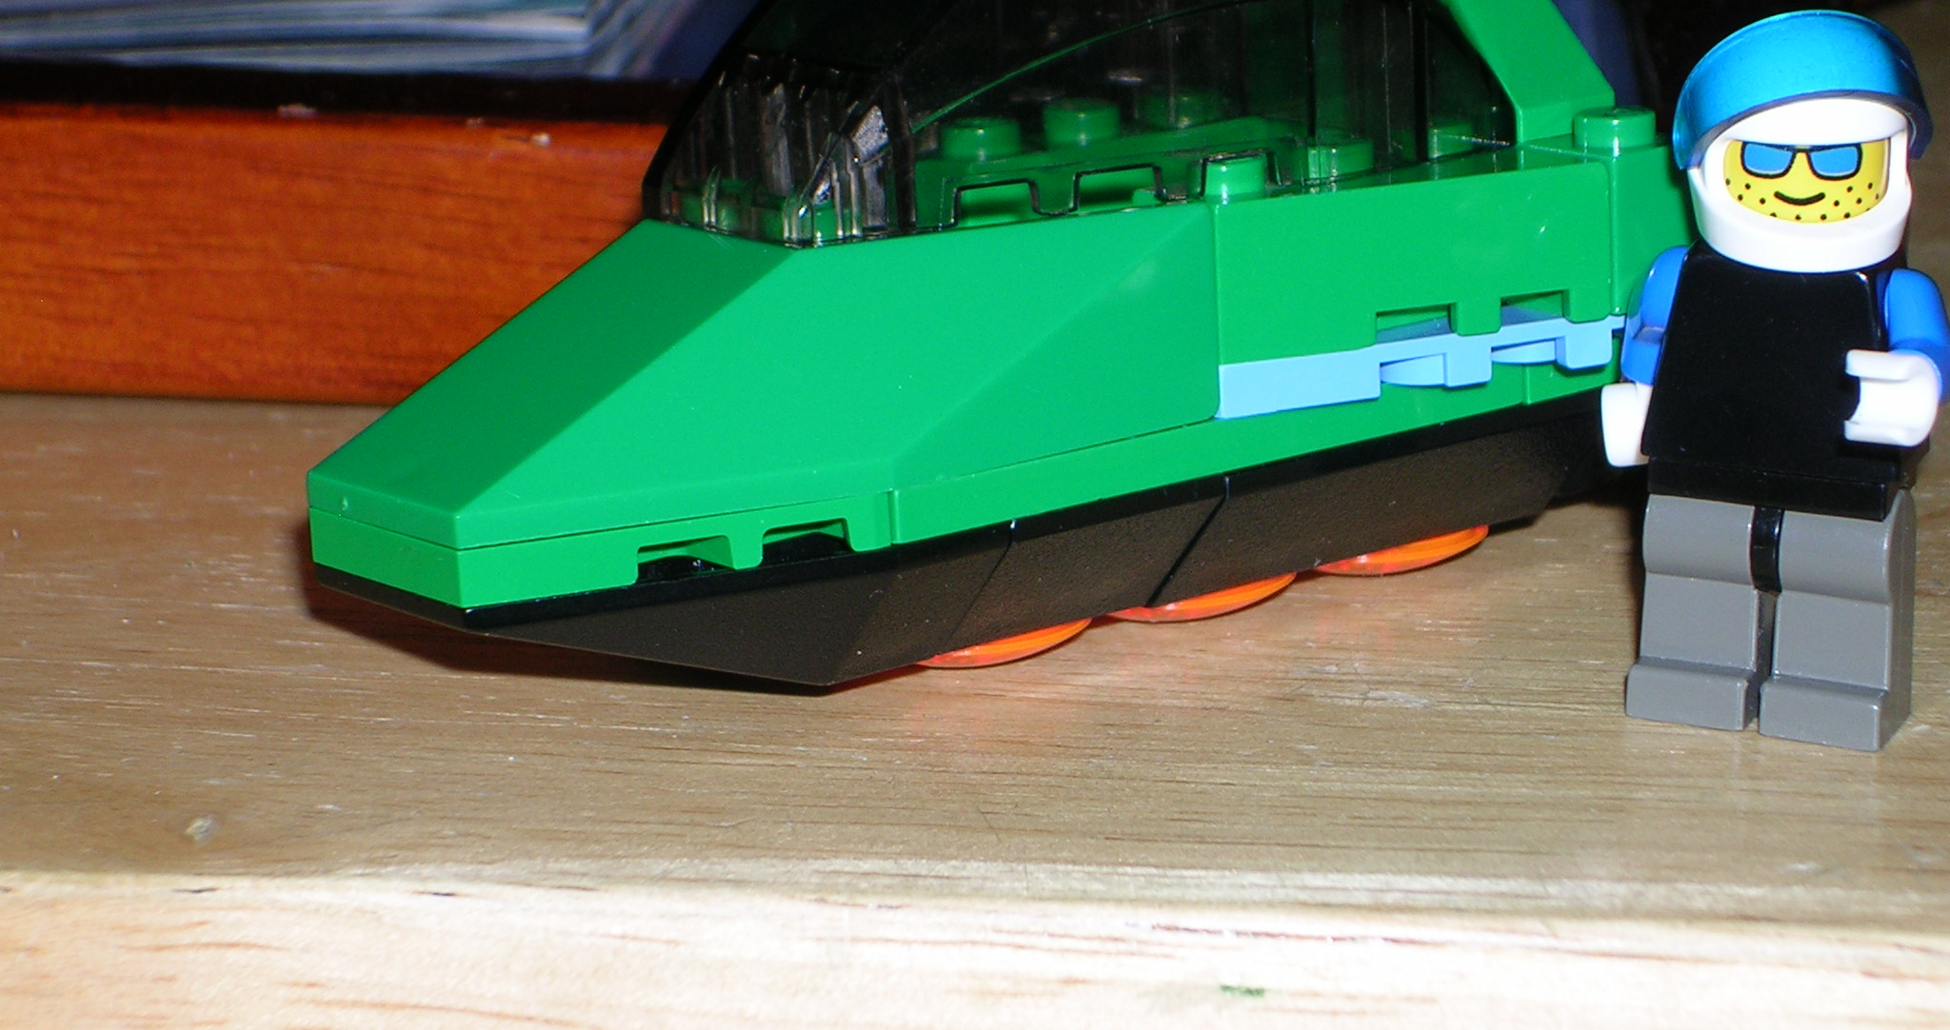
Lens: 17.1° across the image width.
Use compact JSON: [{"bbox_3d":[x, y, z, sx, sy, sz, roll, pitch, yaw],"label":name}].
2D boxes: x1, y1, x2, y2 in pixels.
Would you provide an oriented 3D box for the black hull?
[{"bbox_3d":[-0.001,0.001,0.390,0.081,0.010,0.032,-13,16,-36],"label":"black hull"}]

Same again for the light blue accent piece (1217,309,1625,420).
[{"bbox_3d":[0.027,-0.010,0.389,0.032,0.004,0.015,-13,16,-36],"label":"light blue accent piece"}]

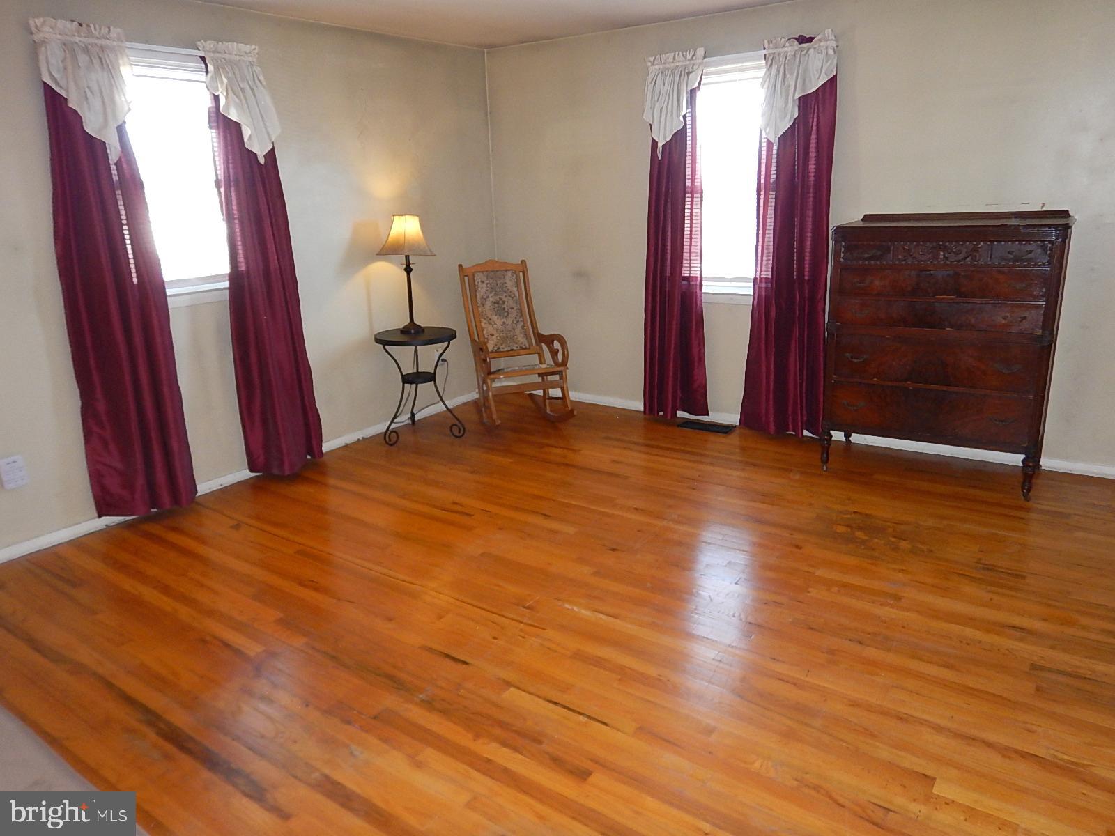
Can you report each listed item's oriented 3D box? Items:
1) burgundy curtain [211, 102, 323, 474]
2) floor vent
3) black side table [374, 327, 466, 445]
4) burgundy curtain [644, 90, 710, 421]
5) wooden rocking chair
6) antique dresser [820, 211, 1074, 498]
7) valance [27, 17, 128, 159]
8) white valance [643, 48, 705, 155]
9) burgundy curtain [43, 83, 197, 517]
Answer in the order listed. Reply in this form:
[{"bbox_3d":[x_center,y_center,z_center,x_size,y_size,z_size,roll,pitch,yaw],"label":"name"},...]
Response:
[{"bbox_3d":[-1.578,-0.761,4.147,0.120,2.180,0.460,9,20,34],"label":"burgundy curtain"},{"bbox_3d":[0.965,0.046,4.995,0.355,0.016,0.145,9,20,34],"label":"floor vent"},{"bbox_3d":[-0.887,-0.201,4.913,0.520,0.656,0.520,-2,16,1],"label":"black side table"},{"bbox_3d":[0.746,-1.043,4.853,0.465,2.180,0.120,9,20,34],"label":"burgundy curtain"},{"bbox_3d":[-0.303,-0.504,5.192,0.600,1.047,0.750,-9,17,-23],"label":"wooden rocking chair"},{"bbox_3d":[1.942,-0.353,3.927,1.000,1.310,0.520,9,19,32],"label":"antique dresser"},{"bbox_3d":[-2.014,-1.406,3.364,0.090,0.580,0.410,9,20,34],"label":"valance"},{"bbox_3d":[0.691,-1.870,4.635,0.400,0.570,0.090,9,20,34],"label":"white valance"},{"bbox_3d":[-2.025,-0.593,3.543,0.120,2.170,0.520,9,20,34],"label":"burgundy curtain"}]

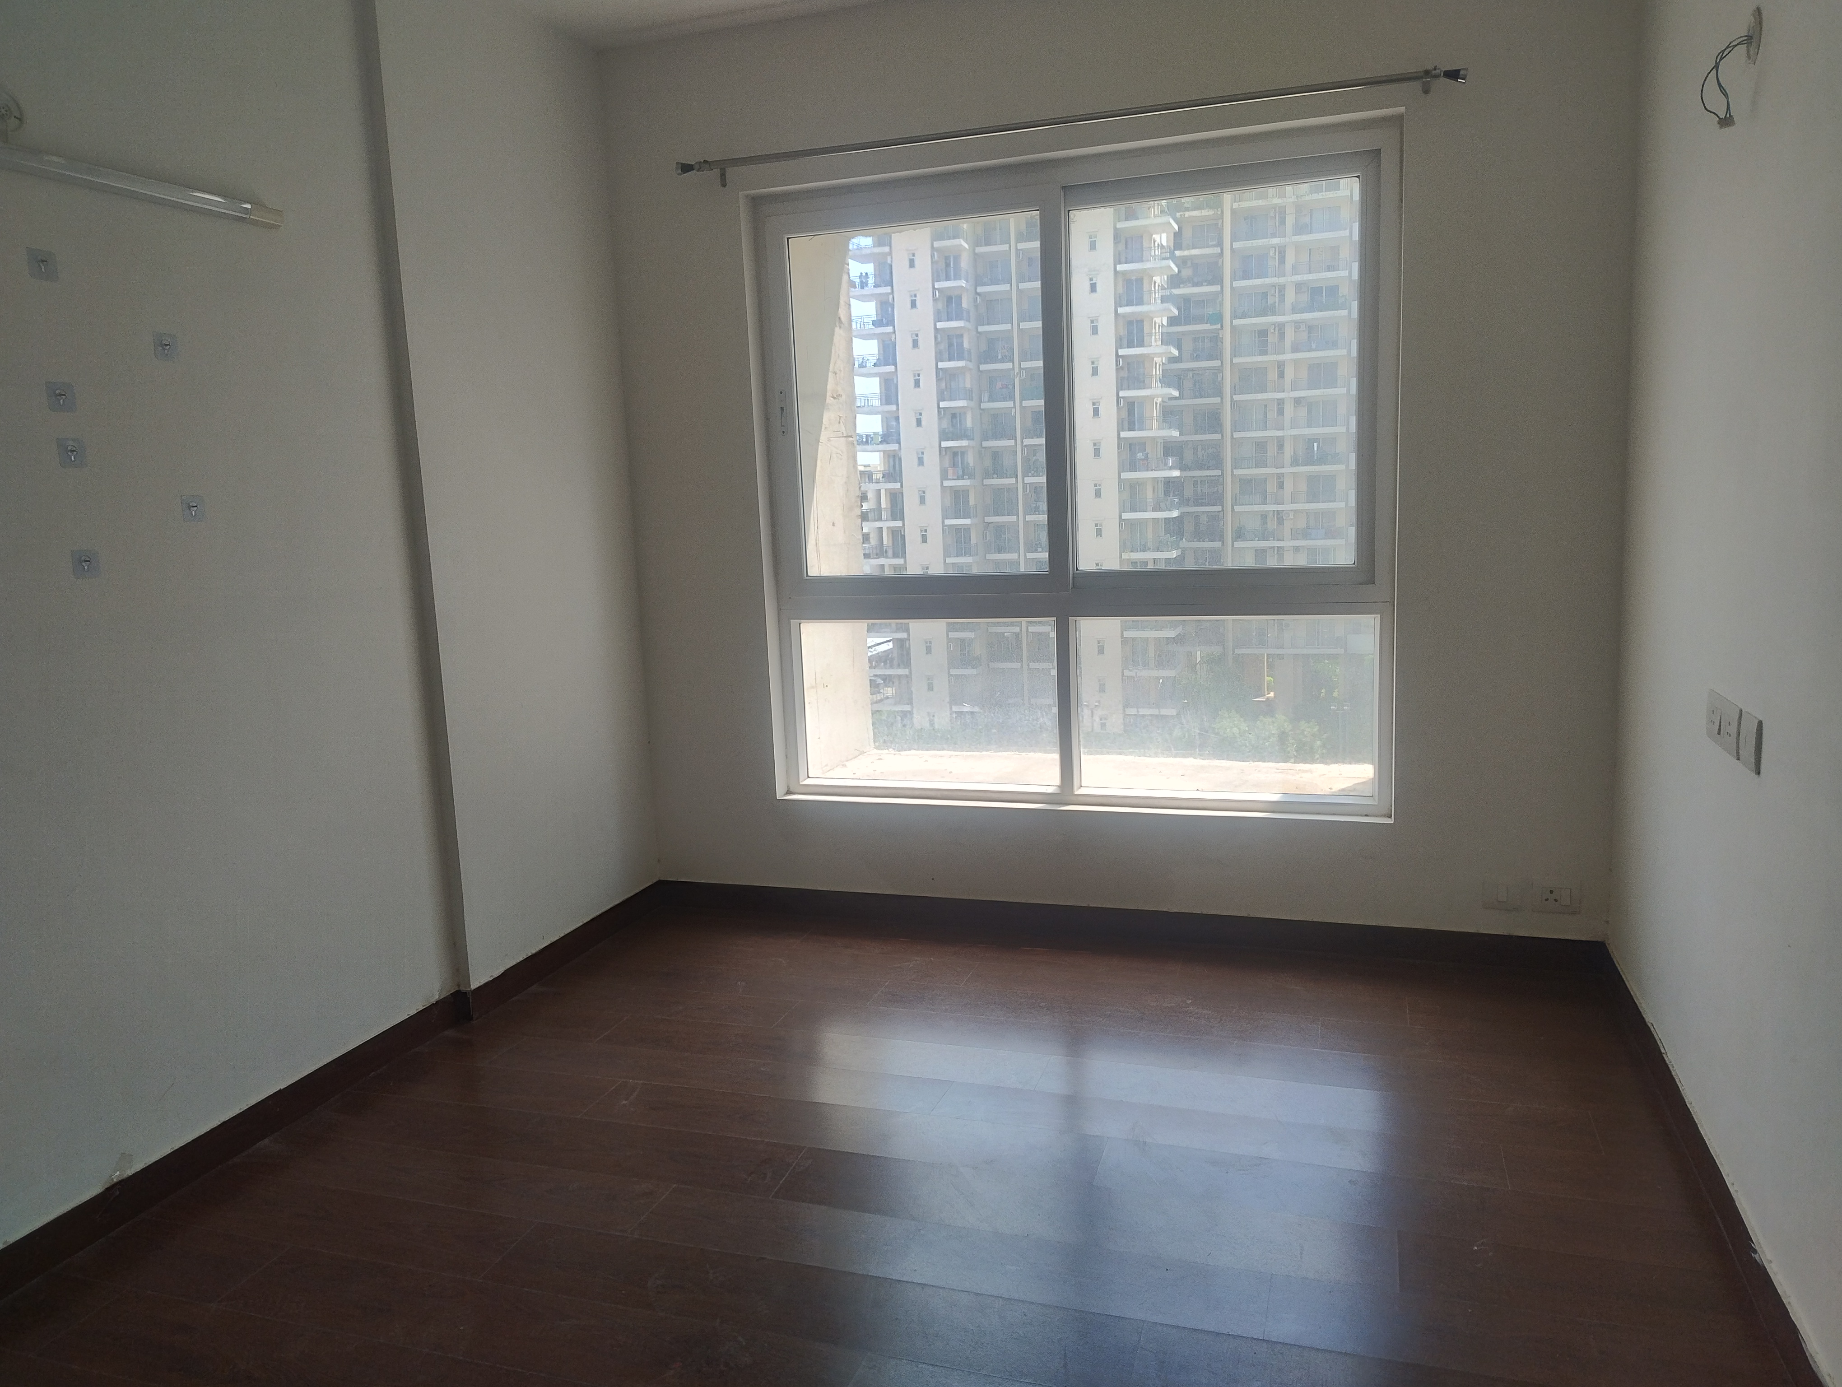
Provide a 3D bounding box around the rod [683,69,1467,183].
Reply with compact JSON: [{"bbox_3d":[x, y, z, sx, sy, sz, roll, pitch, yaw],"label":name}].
[{"bbox_3d":[0.323,-1.601,3.631,2.260,0.070,0.090,1,9,19],"label":"rod"}]

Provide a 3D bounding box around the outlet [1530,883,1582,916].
[{"bbox_3d":[1.752,0.566,3.533,0.123,0.089,0.013,1,9,19],"label":"outlet"}]

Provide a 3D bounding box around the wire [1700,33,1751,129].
[{"bbox_3d":[1.434,-1.090,2.280,0.075,0.155,0.050,1,9,19],"label":"wire"}]

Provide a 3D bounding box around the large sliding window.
[{"bbox_3d":[0.436,-0.612,3.939,1.935,1.935,0.110,1,9,19],"label":"large sliding window"}]

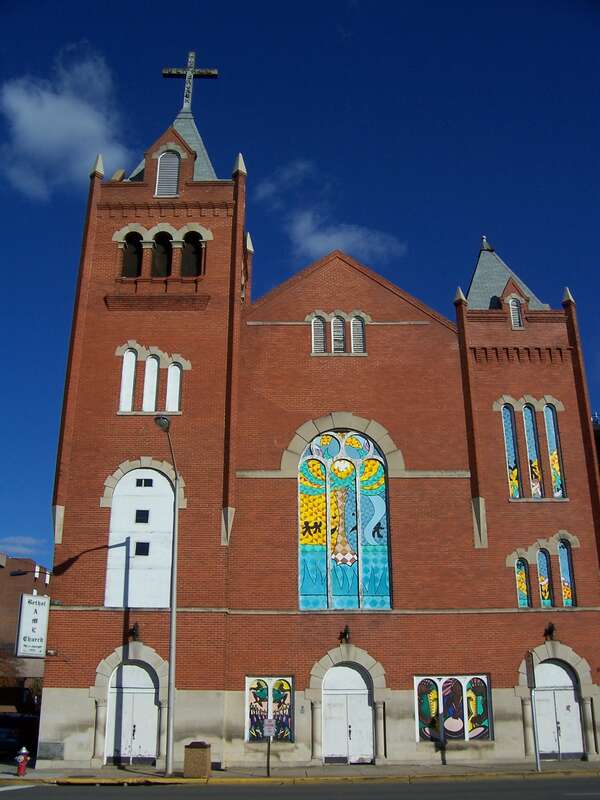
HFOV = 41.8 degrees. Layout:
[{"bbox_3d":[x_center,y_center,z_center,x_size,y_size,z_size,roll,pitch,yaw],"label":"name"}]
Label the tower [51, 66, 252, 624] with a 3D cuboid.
[{"bbox_3d":[-5.058,-4.246,31.941,6.080,25.567,6.300,0,-21,0],"label":"tower"}]

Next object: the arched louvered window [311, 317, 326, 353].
[{"bbox_3d":[0.670,-2.293,28.382,0.492,1.472,0.200,0,-21,0],"label":"arched louvered window"}]

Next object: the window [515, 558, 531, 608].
[{"bbox_3d":[7.156,5.880,25.228,0.446,1.572,0.200,0,-21,0],"label":"window"}]

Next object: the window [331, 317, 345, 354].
[{"bbox_3d":[1.361,-2.312,27.633,0.479,1.421,0.250,0,-21,-1],"label":"window"}]

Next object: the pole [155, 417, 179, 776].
[{"bbox_3d":[-3.587,5.179,20.913,0.420,9.251,2.595,-2,-21,6],"label":"pole"}]

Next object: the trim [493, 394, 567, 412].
[{"bbox_3d":[7.725,0.157,26.687,2.370,0.646,0.220,0,-21,0],"label":"trim"}]

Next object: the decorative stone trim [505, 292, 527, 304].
[{"bbox_3d":[7.665,-3.619,28.016,0.767,0.447,0.220,0,-21,-1],"label":"decorative stone trim"}]

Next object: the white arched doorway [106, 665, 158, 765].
[{"bbox_3d":[-4.806,9.030,22.616,1.467,2.867,0.400,0,-21,-1],"label":"white arched doorway"}]

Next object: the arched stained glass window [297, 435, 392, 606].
[{"bbox_3d":[1.374,3.811,25.469,2.823,5.868,0.250,0,-21,0],"label":"arched stained glass window"}]

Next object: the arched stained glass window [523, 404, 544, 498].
[{"bbox_3d":[7.744,1.714,26.193,0.368,3.262,0.220,0,-21,0],"label":"arched stained glass window"}]

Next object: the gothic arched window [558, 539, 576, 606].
[{"bbox_3d":[8.382,5.444,24.623,0.439,2.101,0.250,0,-21,-1],"label":"gothic arched window"}]

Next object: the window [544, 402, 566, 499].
[{"bbox_3d":[8.487,1.700,26.071,0.445,3.306,0.250,0,-21,-1],"label":"window"}]

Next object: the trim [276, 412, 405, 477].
[{"bbox_3d":[1.444,1.558,26.881,4.162,2.316,0.350,0,-21,0],"label":"trim"}]

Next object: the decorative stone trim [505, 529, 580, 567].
[{"bbox_3d":[7.852,4.846,25.592,2.404,1.212,0.250,0,-21,0],"label":"decorative stone trim"}]

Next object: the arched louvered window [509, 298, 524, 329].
[{"bbox_3d":[7.695,-3.074,27.929,0.401,1.205,0.220,0,-21,-1],"label":"arched louvered window"}]

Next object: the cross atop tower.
[{"bbox_3d":[-5.028,-14.582,35.888,2.573,3.500,0.300,0,-21,0],"label":"cross atop tower"}]

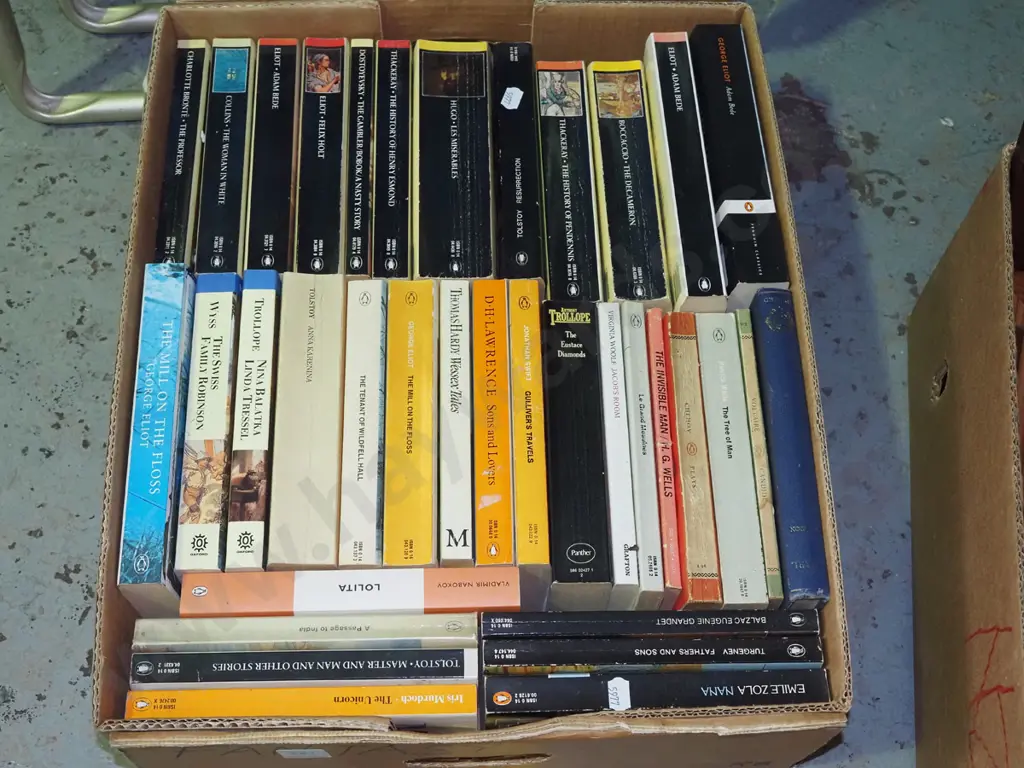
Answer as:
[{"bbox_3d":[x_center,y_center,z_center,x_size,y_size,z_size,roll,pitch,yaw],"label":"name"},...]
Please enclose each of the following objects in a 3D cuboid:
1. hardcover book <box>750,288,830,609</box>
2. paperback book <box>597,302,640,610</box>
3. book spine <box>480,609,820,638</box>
[{"bbox_3d":[0.157,0.057,0.830,0.026,0.125,0.190,0,64,-1],"label":"hardcover book"},{"bbox_3d":[0.061,0.055,0.834,0.013,0.110,0.178,-1,63,-1],"label":"paperback book"},{"bbox_3d":[0.073,0.153,0.784,0.181,0.111,0.013,0,64,-2],"label":"book spine"}]

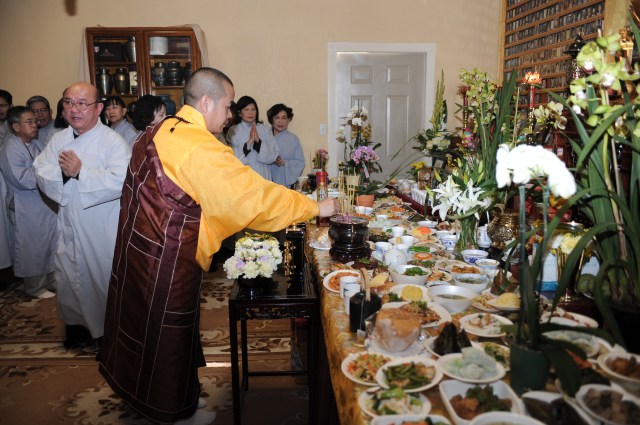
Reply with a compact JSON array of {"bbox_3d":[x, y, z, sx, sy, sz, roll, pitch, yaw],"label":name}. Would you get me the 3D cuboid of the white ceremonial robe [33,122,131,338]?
[{"bbox_3d":[-1.387,0.129,2.971,0.550,1.303,0.420,-2,11,-7],"label":"white ceremonial robe"}]

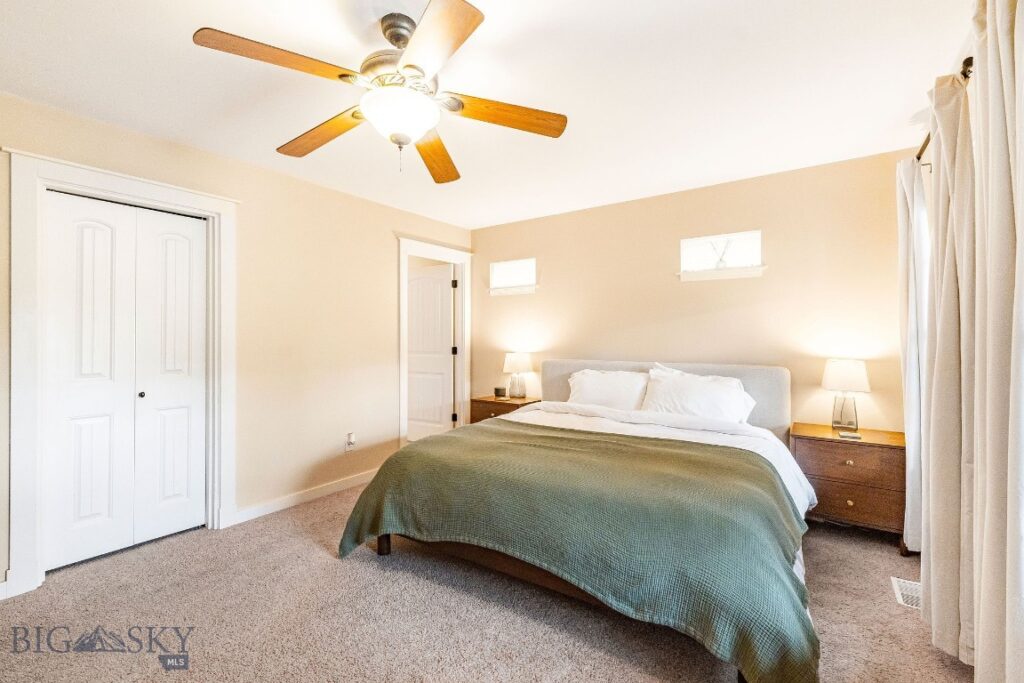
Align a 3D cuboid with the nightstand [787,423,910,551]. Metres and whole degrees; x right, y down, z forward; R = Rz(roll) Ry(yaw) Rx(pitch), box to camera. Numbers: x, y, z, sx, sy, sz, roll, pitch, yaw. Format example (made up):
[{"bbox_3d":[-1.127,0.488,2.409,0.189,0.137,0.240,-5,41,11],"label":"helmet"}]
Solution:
[{"bbox_3d":[2.145,0.908,2.728,0.590,0.636,0.426,0,1,36],"label":"nightstand"}]

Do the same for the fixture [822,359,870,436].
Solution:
[{"bbox_3d":[2.174,0.352,2.779,0.250,0.475,0.200,0,1,36],"label":"fixture"}]

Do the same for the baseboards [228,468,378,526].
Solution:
[{"bbox_3d":[-1.464,1.186,3.417,0.020,0.100,1.340,0,1,36],"label":"baseboards"}]

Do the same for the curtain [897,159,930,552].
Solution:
[{"bbox_3d":[2.169,0.080,2.287,0.150,2.150,0.320,0,1,36],"label":"curtain"}]

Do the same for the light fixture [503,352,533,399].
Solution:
[{"bbox_3d":[0.057,0.339,4.299,0.250,0.470,0.200,0,1,36],"label":"light fixture"}]

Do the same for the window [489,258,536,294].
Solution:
[{"bbox_3d":[0.015,-0.676,4.526,0.600,0.350,0.090,0,1,36],"label":"window"}]

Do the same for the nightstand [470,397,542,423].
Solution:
[{"bbox_3d":[-0.041,0.890,4.290,0.590,0.636,0.426,0,1,36],"label":"nightstand"}]

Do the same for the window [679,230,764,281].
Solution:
[{"bbox_3d":[1.638,-0.663,3.366,0.610,0.350,0.090,0,1,36],"label":"window"}]

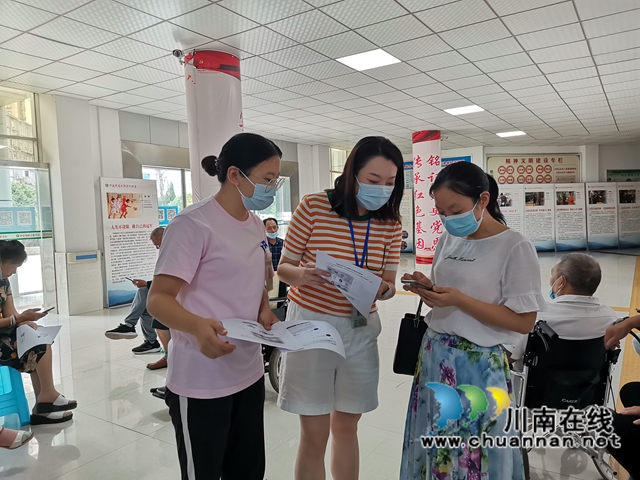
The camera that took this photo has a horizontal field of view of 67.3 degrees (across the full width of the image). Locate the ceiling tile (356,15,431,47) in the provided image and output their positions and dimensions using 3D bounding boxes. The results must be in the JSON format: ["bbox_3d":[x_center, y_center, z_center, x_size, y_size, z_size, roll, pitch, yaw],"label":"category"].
[{"bbox_3d":[0.727,-2.025,4.657,0.600,0.020,0.600,0,4,34],"label":"ceiling tile"}]

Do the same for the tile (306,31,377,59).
[{"bbox_3d":[0.225,-2.027,4.974,0.600,0.020,0.600,0,4,34],"label":"tile"}]

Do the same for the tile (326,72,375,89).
[{"bbox_3d":[0.388,-2.106,6.290,0.600,0.020,0.600,1,4,34],"label":"tile"}]

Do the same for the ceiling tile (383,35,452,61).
[{"bbox_3d":[1.057,-2.057,5.126,0.600,0.020,0.600,0,4,34],"label":"ceiling tile"}]

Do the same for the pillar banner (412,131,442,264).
[{"bbox_3d":[2.391,-0.918,10.598,0.630,2.851,0.600,-1,3,18],"label":"pillar banner"}]

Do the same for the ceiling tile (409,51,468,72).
[{"bbox_3d":[1.390,-2.096,5.623,0.600,0.020,0.600,0,4,34],"label":"ceiling tile"}]

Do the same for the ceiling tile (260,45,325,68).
[{"bbox_3d":[-0.272,-2.023,5.295,0.600,0.030,0.600,0,4,34],"label":"ceiling tile"}]

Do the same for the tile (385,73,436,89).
[{"bbox_3d":[1.229,-2.142,6.492,0.600,0.020,0.600,0,4,34],"label":"tile"}]

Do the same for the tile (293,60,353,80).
[{"bbox_3d":[0.060,-2.060,5.793,0.600,0.030,0.600,0,4,34],"label":"tile"}]

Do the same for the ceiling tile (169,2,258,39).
[{"bbox_3d":[-0.938,-1.948,4.299,0.600,0.020,0.600,0,4,34],"label":"ceiling tile"}]

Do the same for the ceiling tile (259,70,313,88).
[{"bbox_3d":[-0.443,-2.074,6.173,0.600,0.020,0.600,0,4,34],"label":"ceiling tile"}]

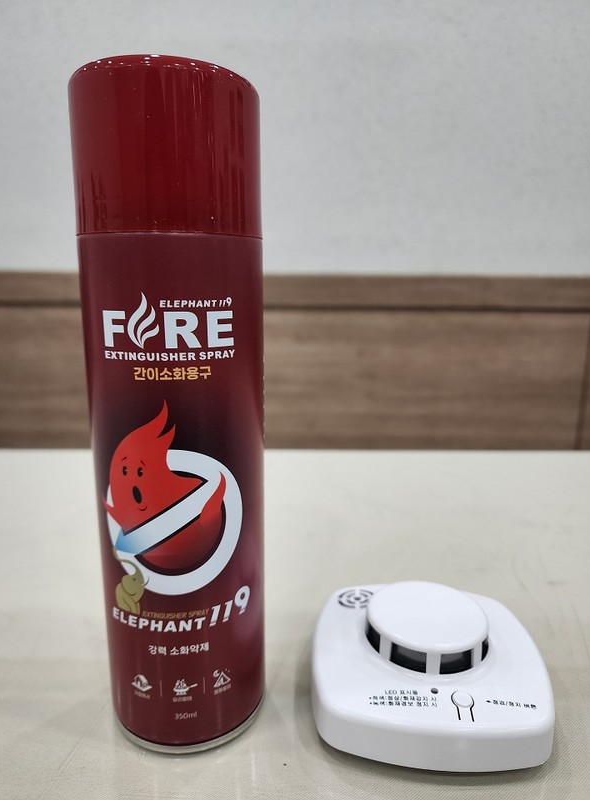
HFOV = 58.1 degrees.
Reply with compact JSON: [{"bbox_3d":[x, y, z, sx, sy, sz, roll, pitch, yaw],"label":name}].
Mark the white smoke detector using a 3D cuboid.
[{"bbox_3d":[0.058,0.109,0.240,0.098,0.039,0.096,2,13,6],"label":"white smoke detector"}]

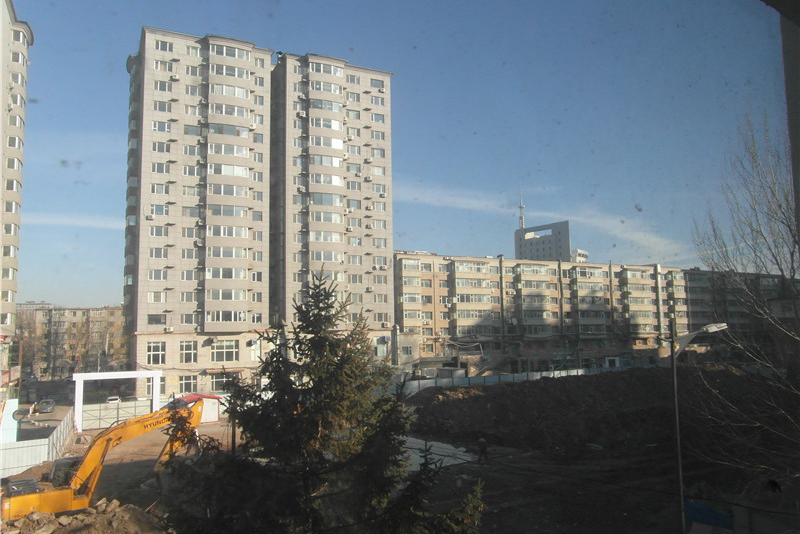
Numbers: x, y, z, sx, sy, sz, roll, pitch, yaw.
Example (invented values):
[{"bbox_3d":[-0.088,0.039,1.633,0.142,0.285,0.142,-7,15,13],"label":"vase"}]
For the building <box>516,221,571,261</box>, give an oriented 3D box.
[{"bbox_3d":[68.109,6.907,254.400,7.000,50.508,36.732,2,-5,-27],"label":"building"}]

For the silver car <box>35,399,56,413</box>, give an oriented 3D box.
[{"bbox_3d":[-44.090,17.191,69.249,1.700,1.450,4.200,2,-5,-25],"label":"silver car"}]

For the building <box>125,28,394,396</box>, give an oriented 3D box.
[{"bbox_3d":[-21.585,-6.630,89.669,39.000,51.400,17.000,2,-5,-25],"label":"building"}]

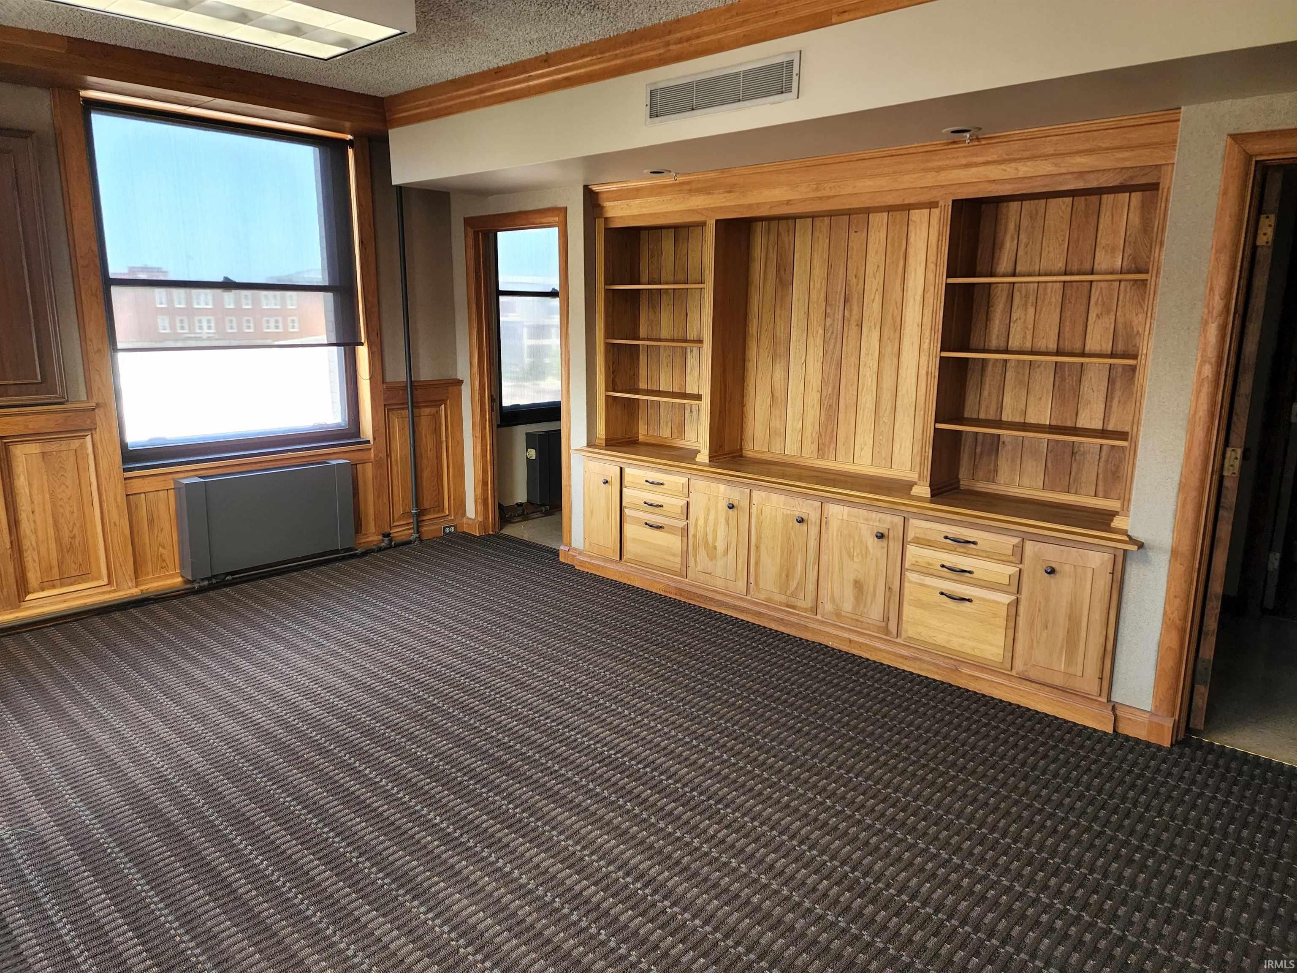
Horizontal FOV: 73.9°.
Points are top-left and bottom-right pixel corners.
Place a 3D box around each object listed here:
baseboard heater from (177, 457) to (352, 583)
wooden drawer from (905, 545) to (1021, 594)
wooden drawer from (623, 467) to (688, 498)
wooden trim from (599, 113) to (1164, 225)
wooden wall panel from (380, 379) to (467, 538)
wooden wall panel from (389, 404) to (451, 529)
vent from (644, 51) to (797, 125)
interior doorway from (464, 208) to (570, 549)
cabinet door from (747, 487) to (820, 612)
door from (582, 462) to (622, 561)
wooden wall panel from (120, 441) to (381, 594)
[{"bbox_3d":[-2.188,0.167,4.985,0.164,0.533,0.940,11,16,42],"label":"baseboard heater"},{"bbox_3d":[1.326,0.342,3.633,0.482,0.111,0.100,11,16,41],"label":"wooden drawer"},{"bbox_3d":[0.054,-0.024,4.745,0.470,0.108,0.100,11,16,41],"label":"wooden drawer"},{"bbox_3d":[0.728,-1.360,3.871,2.878,0.223,0.090,11,16,42],"label":"wooden trim"},{"bbox_3d":[-1.491,-0.162,5.791,0.060,1.066,0.606,11,16,42],"label":"wooden wall panel"},{"bbox_3d":[-1.537,-0.148,5.760,0.035,0.781,0.436,11,16,42],"label":"wooden wall panel"},{"bbox_3d":[0.290,-1.655,3.615,0.813,0.173,0.025,11,16,41],"label":"vent"},{"bbox_3d":[-0.797,-0.633,5.506,0.977,2.128,0.150,11,16,41],"label":"interior doorway"},{"bbox_3d":[0.672,0.317,4.211,0.395,0.554,0.025,11,16,42],"label":"cabinet door"},{"bbox_3d":[-0.264,0.137,5.059,0.303,0.557,0.025,11,16,42],"label":"door"},{"bbox_3d":[-2.237,0.159,5.042,0.050,0.690,1.435,11,16,41],"label":"wooden wall panel"}]

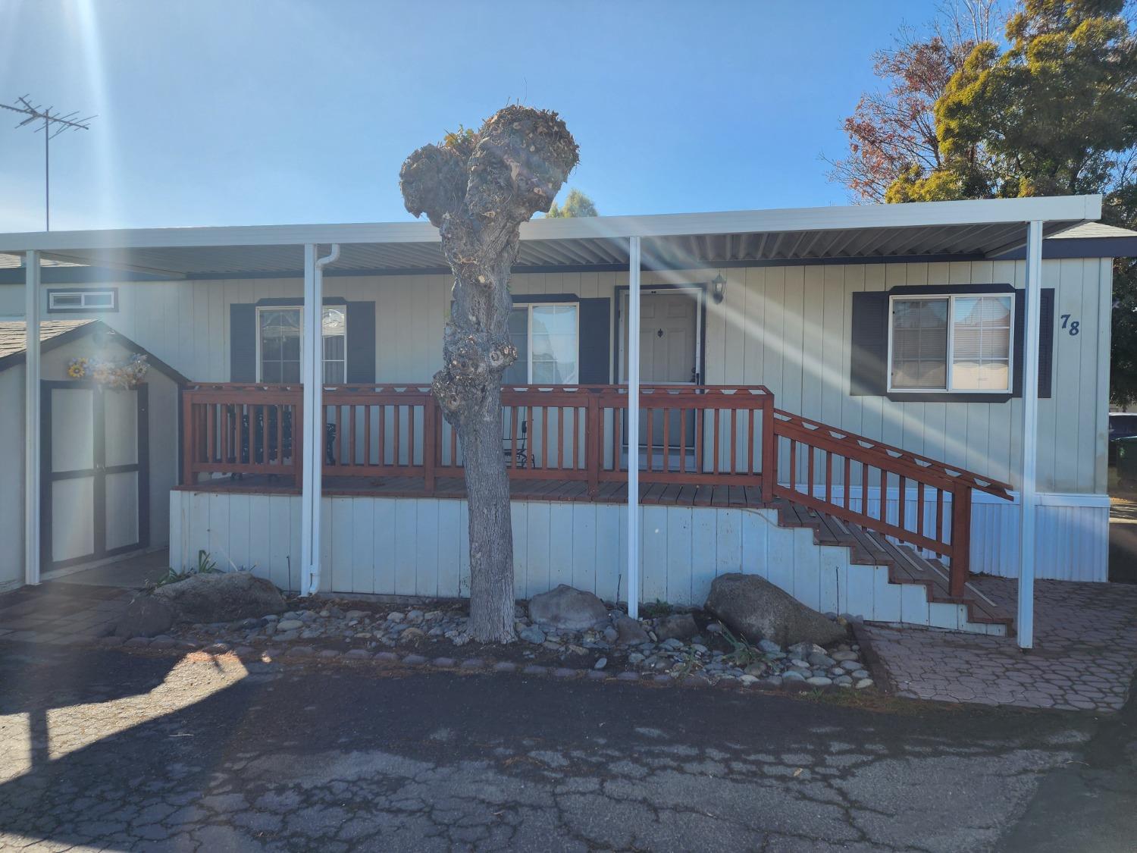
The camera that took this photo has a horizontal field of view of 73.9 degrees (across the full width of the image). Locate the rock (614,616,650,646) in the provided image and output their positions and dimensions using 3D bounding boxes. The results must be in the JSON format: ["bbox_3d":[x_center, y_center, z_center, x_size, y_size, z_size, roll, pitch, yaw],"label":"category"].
[{"bbox_3d":[0.472,1.494,5.570,0.265,0.175,0.250,1,1,11],"label":"rock"}]

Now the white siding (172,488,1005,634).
[{"bbox_3d":[-0.197,1.101,6.550,7.310,0.915,0.100,1,1,11],"label":"white siding"}]

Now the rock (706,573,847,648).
[{"bbox_3d":[1.585,1.366,5.750,1.040,0.455,0.600,1,1,11],"label":"rock"}]

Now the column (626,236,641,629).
[{"bbox_3d":[0.533,0.012,6.100,0.078,3.085,0.078,1,1,11],"label":"column"}]

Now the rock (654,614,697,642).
[{"bbox_3d":[0.811,1.504,5.700,0.315,0.160,0.260,1,1,11],"label":"rock"}]

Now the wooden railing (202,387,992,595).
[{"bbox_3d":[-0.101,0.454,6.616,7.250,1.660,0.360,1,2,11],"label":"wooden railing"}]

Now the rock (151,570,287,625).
[{"bbox_3d":[-2.881,1.371,6.220,1.100,0.335,0.660,1,1,11],"label":"rock"}]

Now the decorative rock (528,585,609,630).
[{"bbox_3d":[0.004,1.419,6.030,0.630,0.300,0.420,1,1,11],"label":"decorative rock"}]

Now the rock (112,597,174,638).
[{"bbox_3d":[-3.204,1.418,5.700,0.430,0.250,0.380,1,1,11],"label":"rock"}]

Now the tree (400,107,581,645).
[{"bbox_3d":[-0.586,-0.413,5.600,1.280,3.960,0.950,1,1,11],"label":"tree"}]

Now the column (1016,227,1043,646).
[{"bbox_3d":[3.397,0.064,5.559,0.078,3.140,0.078,1,1,11],"label":"column"}]

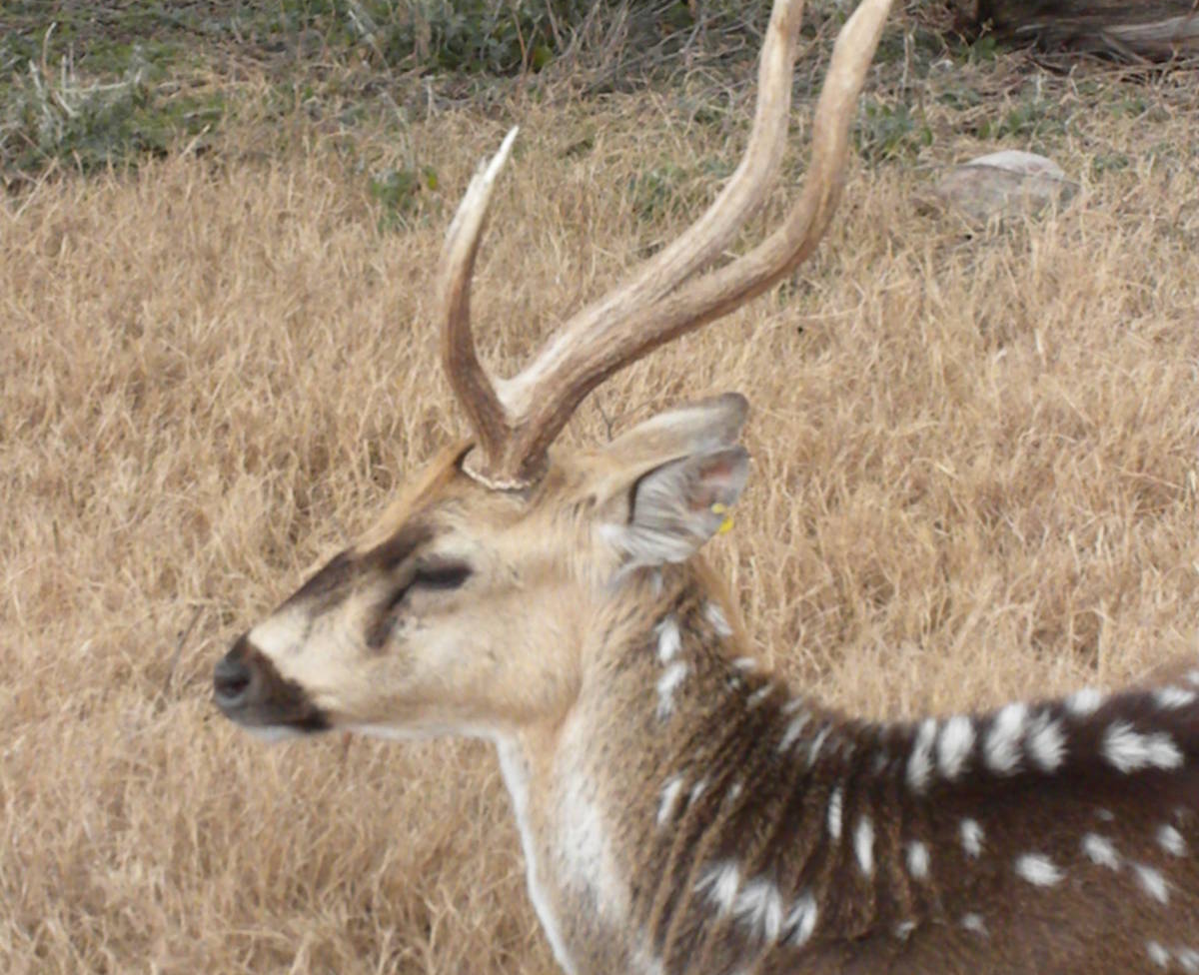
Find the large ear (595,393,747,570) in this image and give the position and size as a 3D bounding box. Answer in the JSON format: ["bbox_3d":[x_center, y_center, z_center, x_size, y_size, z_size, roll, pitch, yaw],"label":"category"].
[{"bbox_3d":[0.057,-0.006,4.230,0.115,0.118,0.100,-2,12,-9],"label":"large ear"}]

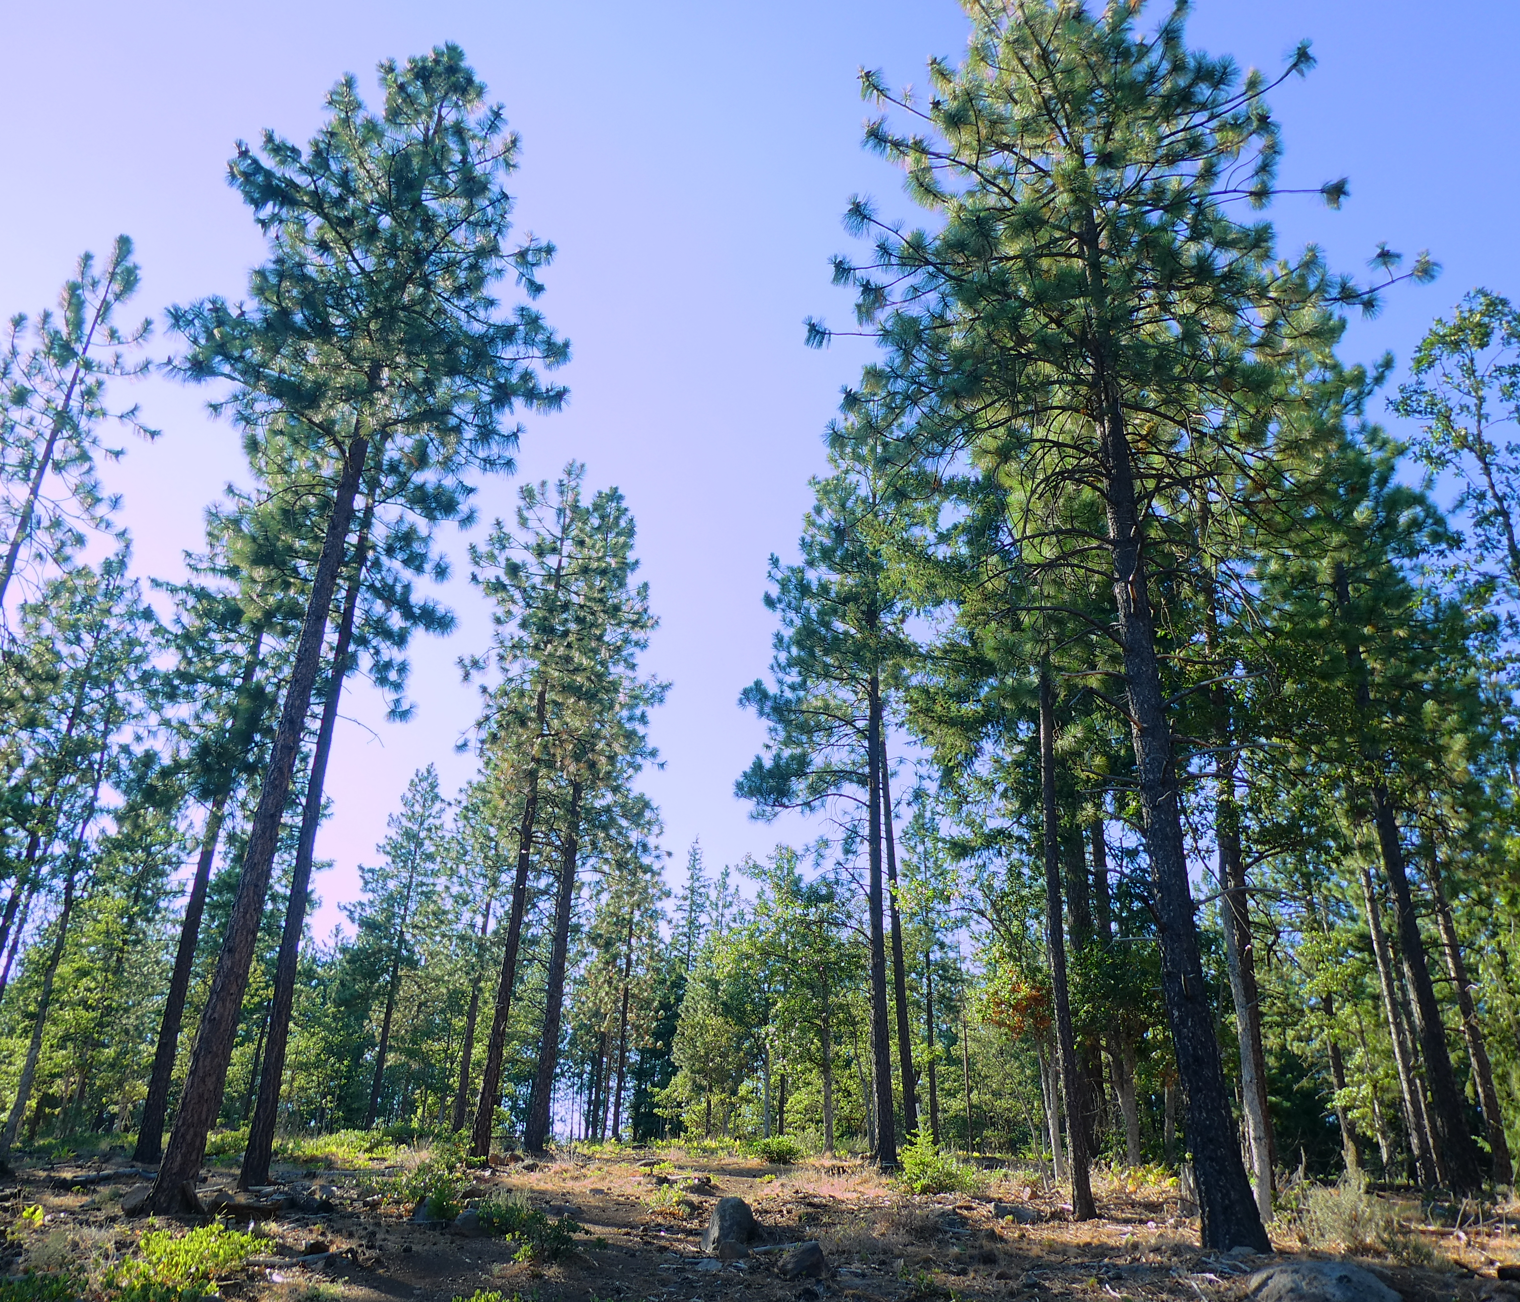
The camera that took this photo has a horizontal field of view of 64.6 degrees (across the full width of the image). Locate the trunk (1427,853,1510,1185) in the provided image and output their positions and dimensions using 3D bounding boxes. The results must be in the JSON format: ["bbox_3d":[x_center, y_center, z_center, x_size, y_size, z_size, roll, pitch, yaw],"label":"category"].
[{"bbox_3d":[11.453,5.874,19.493,0.350,5.070,0.340,-13,-31,27],"label":"trunk"}]

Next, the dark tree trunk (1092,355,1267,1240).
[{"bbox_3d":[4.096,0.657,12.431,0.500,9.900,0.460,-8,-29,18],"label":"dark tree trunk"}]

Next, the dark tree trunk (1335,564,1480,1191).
[{"bbox_3d":[11.079,3.306,21.045,0.480,11.152,0.480,-11,-30,26],"label":"dark tree trunk"}]

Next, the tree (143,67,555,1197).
[{"bbox_3d":[-5.389,-2.180,15.252,5.600,16.800,5.400,13,-30,-20],"label":"tree"}]

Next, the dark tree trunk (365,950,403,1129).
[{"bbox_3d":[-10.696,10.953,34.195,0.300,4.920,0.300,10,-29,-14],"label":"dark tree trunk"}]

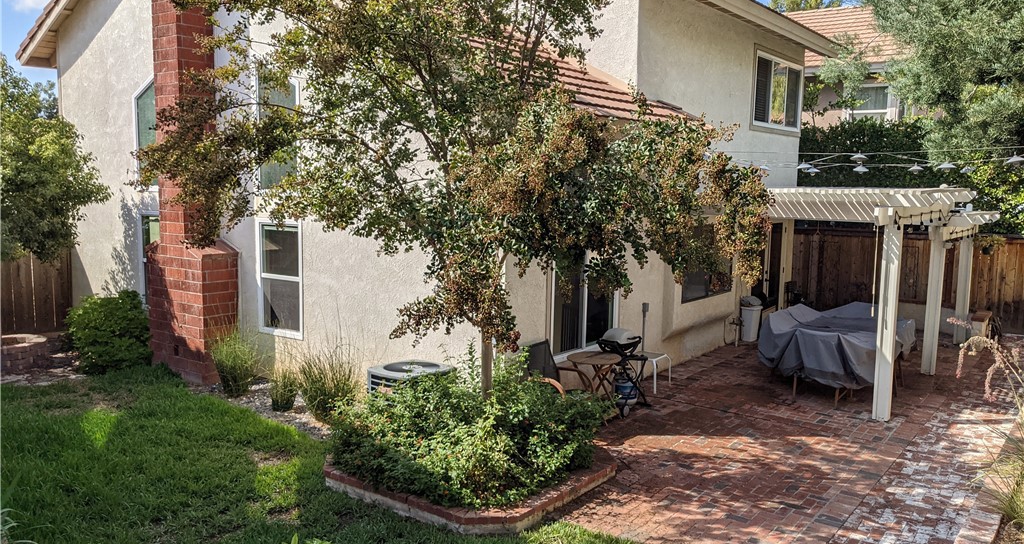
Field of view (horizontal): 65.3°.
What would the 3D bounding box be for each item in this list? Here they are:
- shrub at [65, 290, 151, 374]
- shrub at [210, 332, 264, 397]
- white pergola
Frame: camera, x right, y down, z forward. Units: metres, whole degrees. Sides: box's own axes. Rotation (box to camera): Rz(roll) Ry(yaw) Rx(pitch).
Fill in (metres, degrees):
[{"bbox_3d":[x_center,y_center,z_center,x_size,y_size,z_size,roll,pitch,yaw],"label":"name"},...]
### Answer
[{"bbox_3d":[-5.997,0.831,11.794,1.139,1.122,1.139,6,8,37],"label":"shrub"},{"bbox_3d":[-3.612,1.166,10.444,0.646,0.813,0.646,6,8,37],"label":"shrub"},{"bbox_3d":[5.221,0.070,12.460,3.419,2.713,6.477,6,8,37],"label":"white pergola"}]

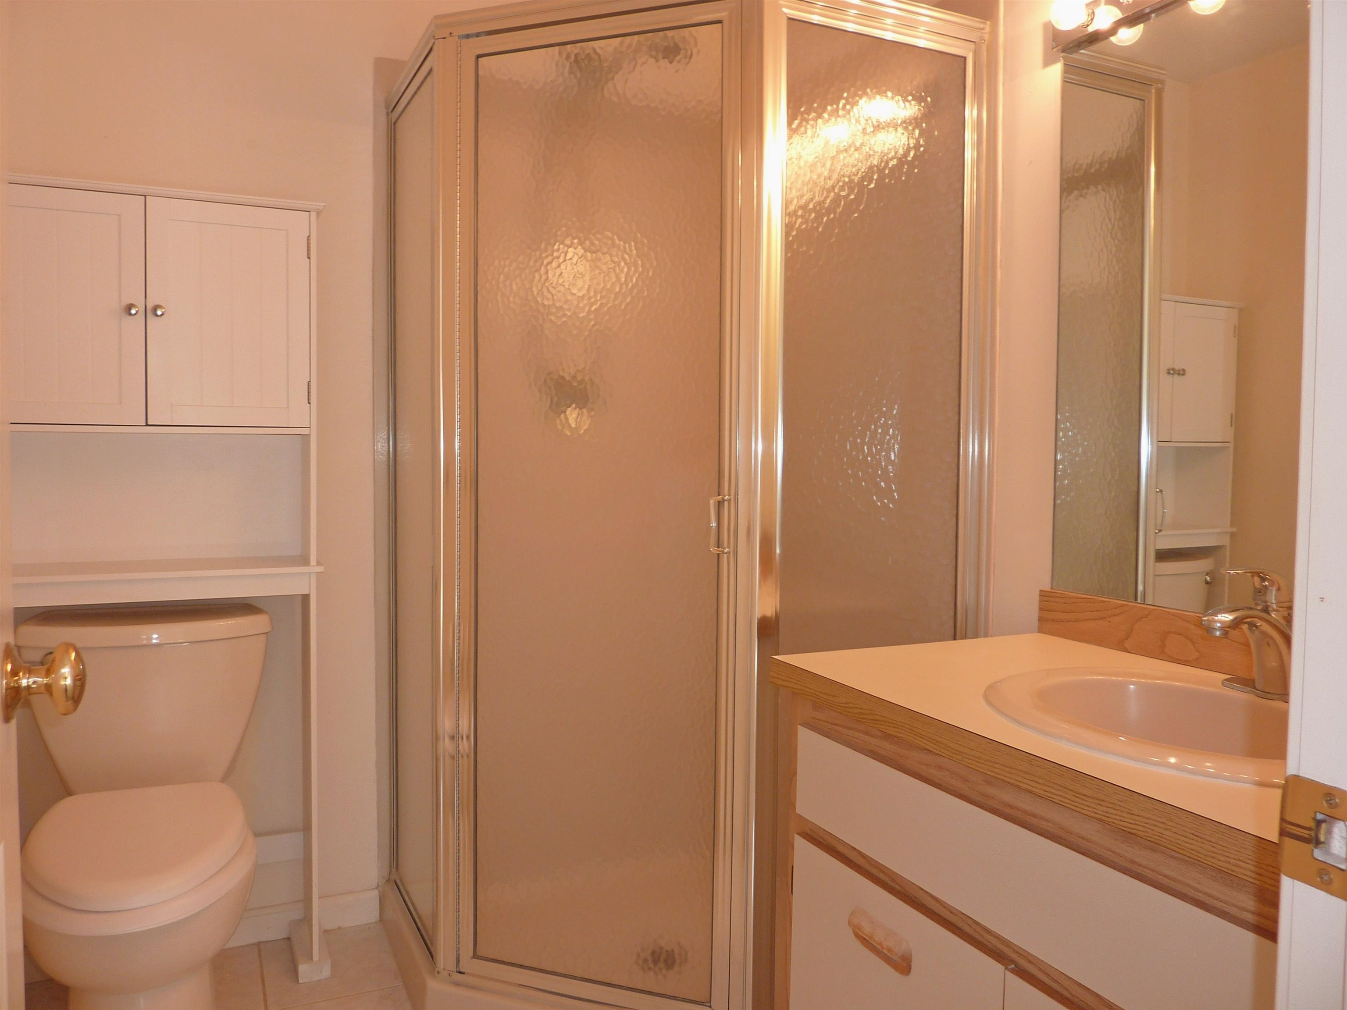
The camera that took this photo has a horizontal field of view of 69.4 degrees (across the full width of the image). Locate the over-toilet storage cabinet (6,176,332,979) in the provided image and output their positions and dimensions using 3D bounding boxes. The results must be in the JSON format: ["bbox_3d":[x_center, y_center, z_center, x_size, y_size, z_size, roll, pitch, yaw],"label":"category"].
[{"bbox_3d":[-1.047,0.188,1.958,0.642,1.594,0.220,0,3,-24],"label":"over-toilet storage cabinet"}]

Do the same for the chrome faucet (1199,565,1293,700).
[{"bbox_3d":[0.682,0.155,1.147,0.172,0.153,0.155,0,3,-24],"label":"chrome faucet"}]

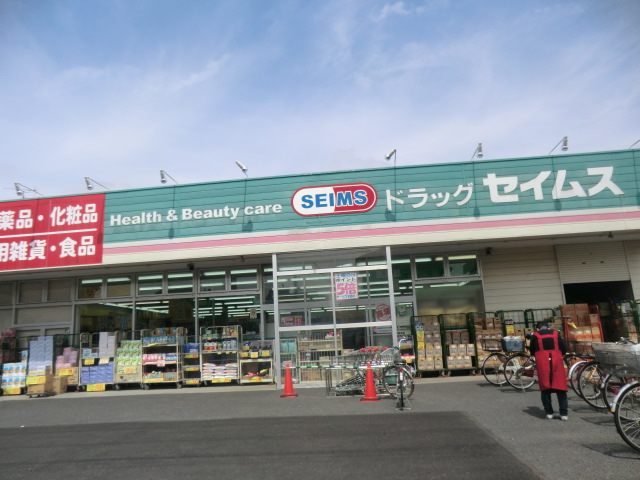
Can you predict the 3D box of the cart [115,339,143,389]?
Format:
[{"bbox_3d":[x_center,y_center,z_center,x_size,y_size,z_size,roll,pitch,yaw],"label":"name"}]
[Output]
[{"bbox_3d":[-5.364,3.464,12.834,0.786,1.622,0.700,-4,-11,4],"label":"cart"}]

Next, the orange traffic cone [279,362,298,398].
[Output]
[{"bbox_3d":[-0.707,3.146,9.979,0.375,0.706,0.375,-4,-11,4],"label":"orange traffic cone"}]

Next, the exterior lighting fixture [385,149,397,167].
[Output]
[{"bbox_3d":[1.806,-1.982,11.379,0.340,0.300,1.100,-4,-11,5],"label":"exterior lighting fixture"}]

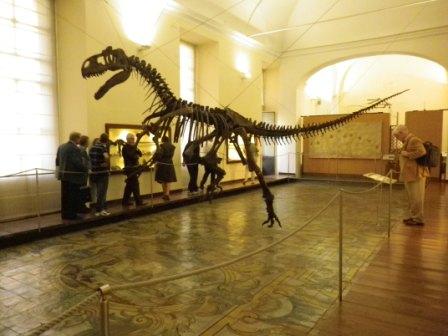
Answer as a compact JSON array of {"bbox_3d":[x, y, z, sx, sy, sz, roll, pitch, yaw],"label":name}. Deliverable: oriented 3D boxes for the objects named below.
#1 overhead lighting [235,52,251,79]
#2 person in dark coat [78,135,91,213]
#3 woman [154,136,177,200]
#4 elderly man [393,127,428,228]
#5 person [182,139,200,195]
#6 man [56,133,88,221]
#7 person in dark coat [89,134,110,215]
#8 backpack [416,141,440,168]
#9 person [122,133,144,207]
[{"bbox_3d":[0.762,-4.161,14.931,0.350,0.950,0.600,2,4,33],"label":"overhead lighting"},{"bbox_3d":[-3.106,0.126,8.030,0.480,1.660,0.340,1,4,23],"label":"person in dark coat"},{"bbox_3d":[-1.574,-0.001,9.742,0.540,1.680,0.400,-3,4,-33],"label":"woman"},{"bbox_3d":[3.298,0.139,6.411,0.540,1.730,0.490,1,4,25],"label":"elderly man"},{"bbox_3d":[-1.000,-0.074,11.026,0.500,1.660,0.420,1,4,23],"label":"person"},{"bbox_3d":[-3.048,0.156,7.199,0.500,1.700,0.340,1,4,18],"label":"man"},{"bbox_3d":[-2.604,0.137,7.539,0.450,1.690,0.330,2,4,30],"label":"person in dark coat"},{"bbox_3d":[3.545,-0.233,6.251,0.280,0.470,0.330,2,4,30],"label":"backpack"},{"bbox_3d":[-2.169,0.047,8.701,0.520,1.720,0.400,0,3,3],"label":"person"}]

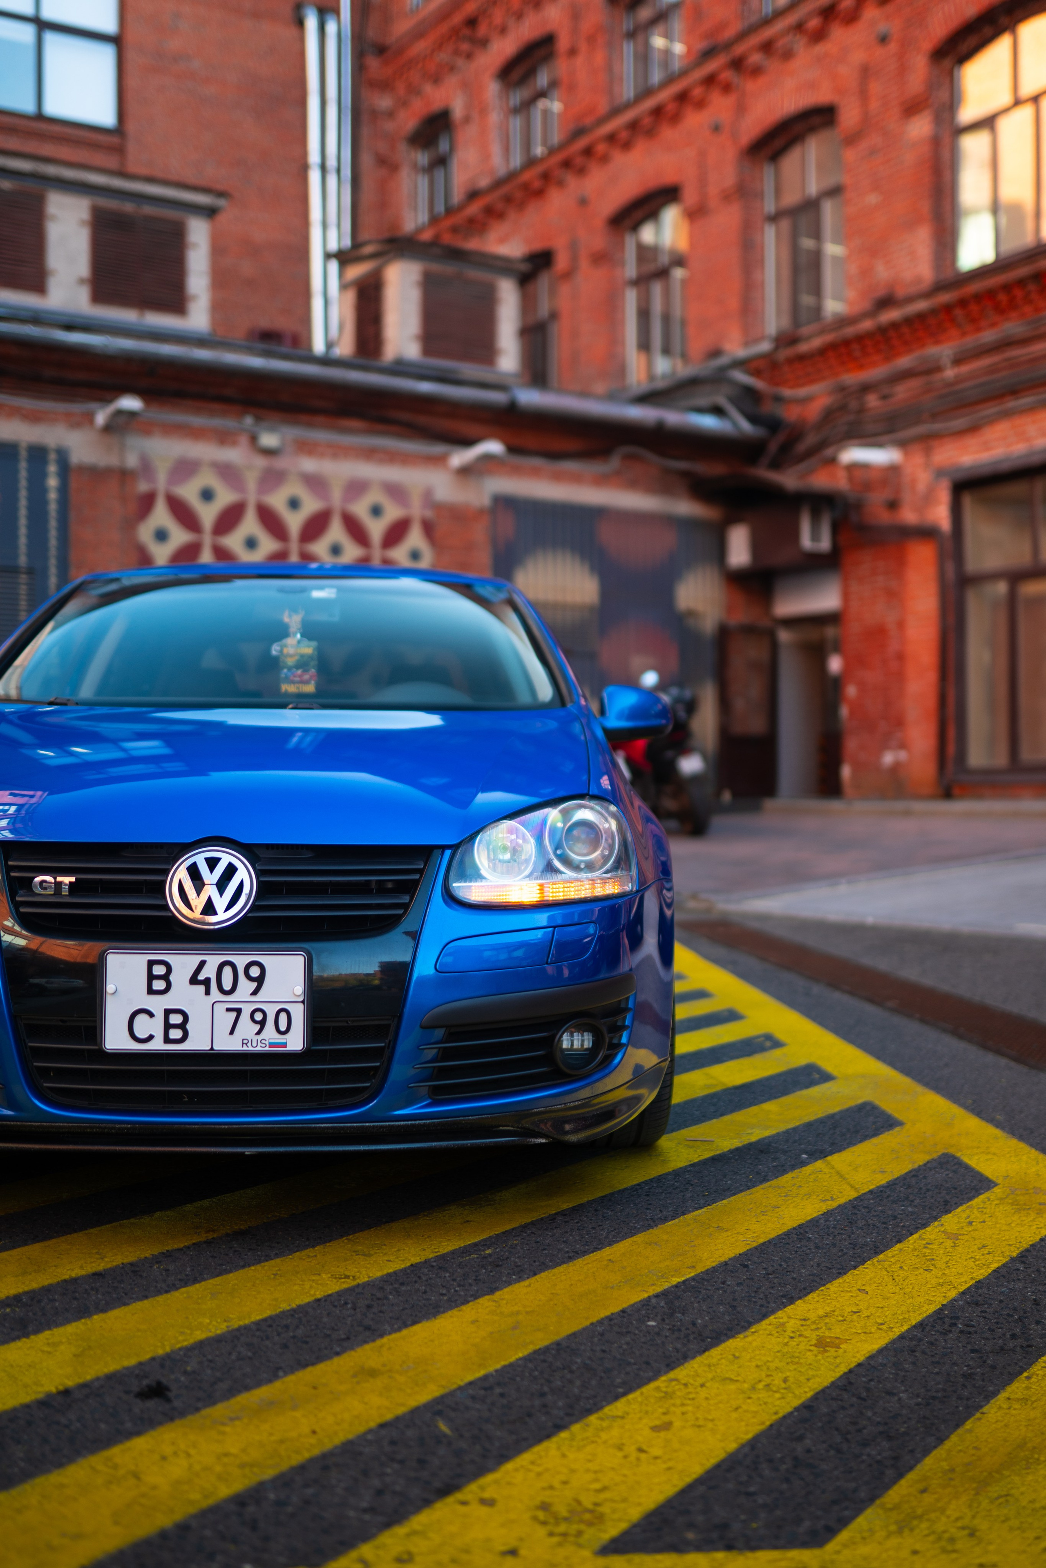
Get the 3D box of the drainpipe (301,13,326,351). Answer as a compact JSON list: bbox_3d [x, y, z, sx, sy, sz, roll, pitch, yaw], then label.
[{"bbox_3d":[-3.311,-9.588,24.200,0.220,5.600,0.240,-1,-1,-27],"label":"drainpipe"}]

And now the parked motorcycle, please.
[{"bbox_3d":[0.880,-0.240,11.700,0.780,1.220,2.050,0,-1,-27],"label":"parked motorcycle"}]

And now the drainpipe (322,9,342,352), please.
[{"bbox_3d":[-3.038,-9.618,24.300,0.200,5.550,0.220,0,-1,-27],"label":"drainpipe"}]

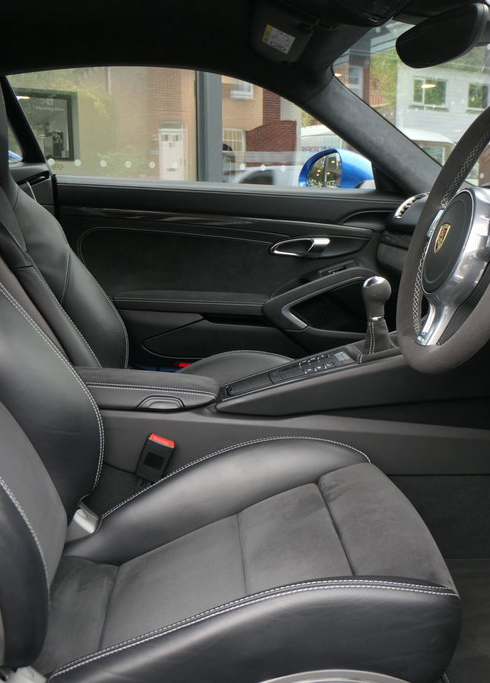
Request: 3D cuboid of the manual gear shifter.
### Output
[{"bbox_3d":[0.237,-0.045,1.243,0.058,0.150,0.056,-1,10,-3],"label":"manual gear shifter"}]

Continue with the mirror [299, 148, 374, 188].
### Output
[{"bbox_3d":[0.282,-0.503,2.058,0.165,0.155,0.230,-3,11,-15],"label":"mirror"}]

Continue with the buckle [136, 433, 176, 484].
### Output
[{"bbox_3d":[-0.151,0.196,1.158,0.045,0.070,0.028,21,8,-7],"label":"buckle"}]

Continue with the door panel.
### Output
[{"bbox_3d":[-0.019,-0.162,1.854,0.961,0.547,0.140,-1,10,-3],"label":"door panel"}]

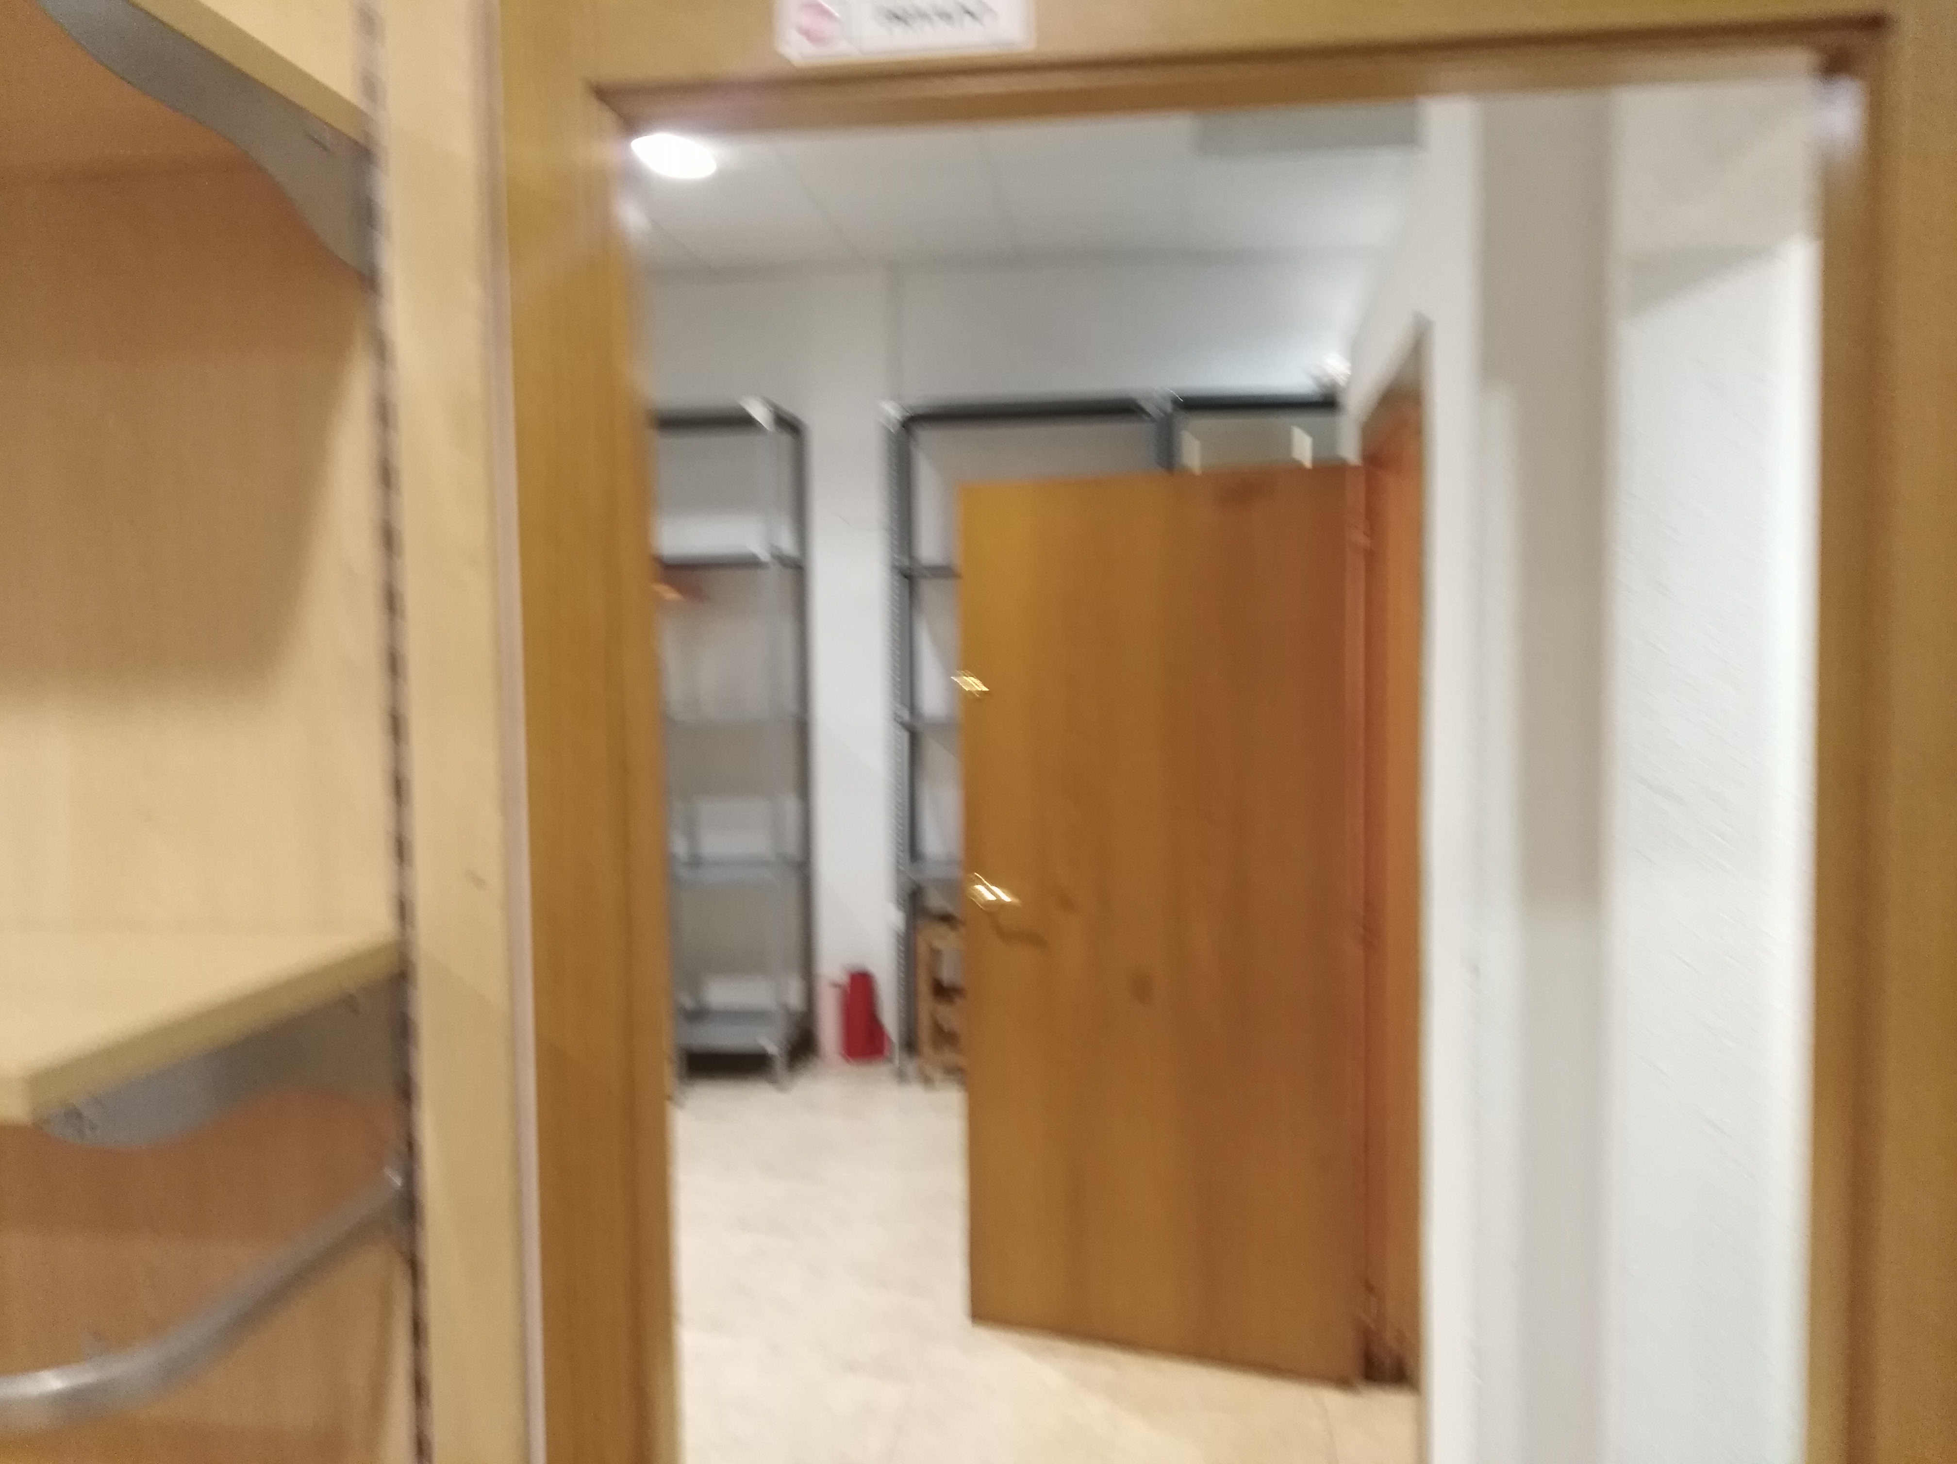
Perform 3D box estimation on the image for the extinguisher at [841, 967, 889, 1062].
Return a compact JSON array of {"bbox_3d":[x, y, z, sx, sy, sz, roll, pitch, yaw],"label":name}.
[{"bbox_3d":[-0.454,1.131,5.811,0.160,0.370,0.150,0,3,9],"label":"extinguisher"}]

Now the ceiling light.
[{"bbox_3d":[-0.924,-1.737,4.475,0.200,0.050,0.200,0,3,9],"label":"ceiling light"}]

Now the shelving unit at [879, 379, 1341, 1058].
[{"bbox_3d":[0.623,0.041,5.651,1.900,2.530,0.400,0,3,9],"label":"shelving unit"}]

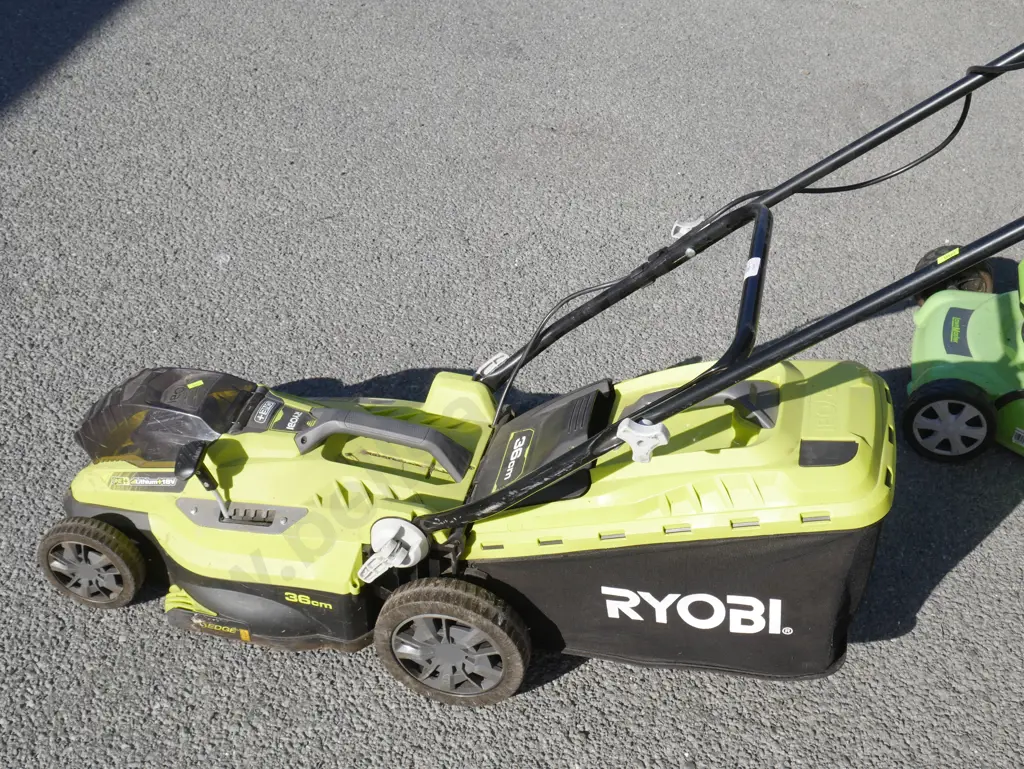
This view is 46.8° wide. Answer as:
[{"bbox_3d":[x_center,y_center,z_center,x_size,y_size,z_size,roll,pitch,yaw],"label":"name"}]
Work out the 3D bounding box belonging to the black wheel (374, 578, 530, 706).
[{"bbox_3d":[-0.077,0.337,1.536,0.200,0.200,0.044,9,37,11],"label":"black wheel"}]

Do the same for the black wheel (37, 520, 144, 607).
[{"bbox_3d":[-0.595,0.255,1.680,0.149,0.149,0.037,9,37,11],"label":"black wheel"}]

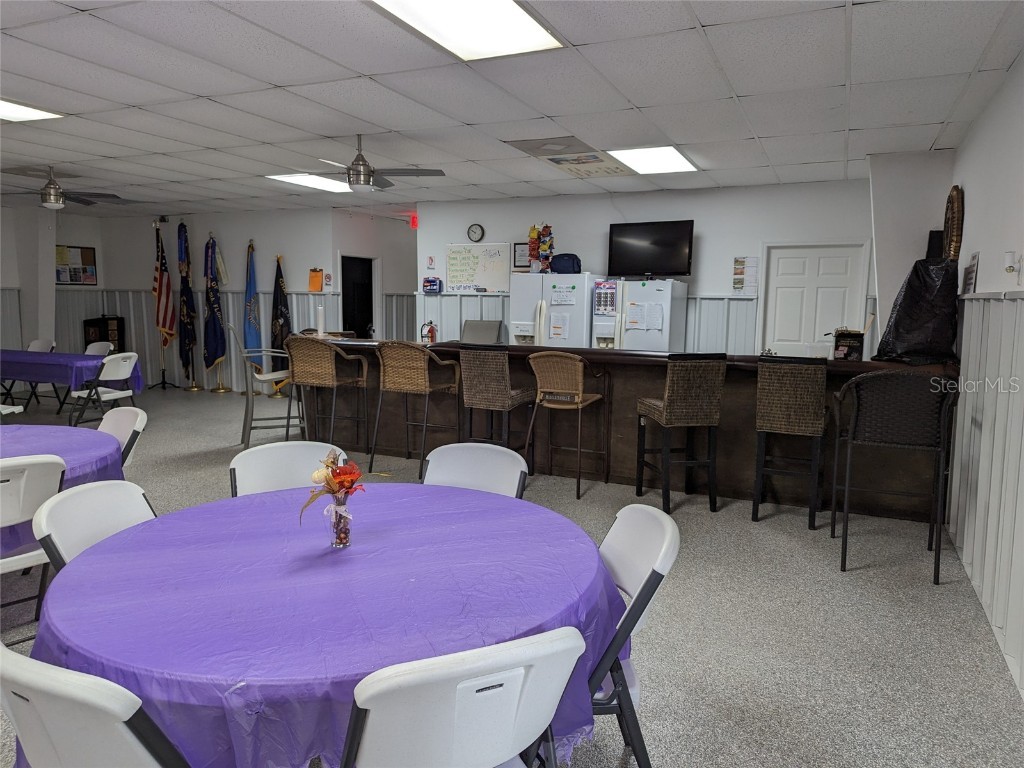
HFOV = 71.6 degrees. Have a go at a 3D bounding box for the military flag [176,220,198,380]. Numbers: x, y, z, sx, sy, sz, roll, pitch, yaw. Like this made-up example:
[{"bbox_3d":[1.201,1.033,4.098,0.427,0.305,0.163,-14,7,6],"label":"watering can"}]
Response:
[{"bbox_3d":[-4.872,-1.239,10.661,0.240,2.330,0.200,4,8,24],"label":"military flag"}]

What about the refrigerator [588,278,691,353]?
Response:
[{"bbox_3d":[1.361,-0.271,7.622,0.820,1.650,0.840,4,8,24],"label":"refrigerator"}]

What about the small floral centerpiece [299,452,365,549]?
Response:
[{"bbox_3d":[-0.523,0.331,2.069,0.170,0.280,0.130,1,7,0],"label":"small floral centerpiece"}]

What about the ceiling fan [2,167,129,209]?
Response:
[{"bbox_3d":[-4.515,-1.921,6.978,1.300,0.420,1.300,4,8,24],"label":"ceiling fan"}]

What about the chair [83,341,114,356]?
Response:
[{"bbox_3d":[-5.058,-0.051,8.371,0.470,0.850,0.530,4,8,24],"label":"chair"}]

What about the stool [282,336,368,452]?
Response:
[{"bbox_3d":[-1.625,0.125,6.277,0.560,1.100,0.610,3,7,19],"label":"stool"}]

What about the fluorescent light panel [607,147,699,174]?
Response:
[{"bbox_3d":[1.264,-1.985,6.290,0.580,0.070,1.200,4,8,24],"label":"fluorescent light panel"}]

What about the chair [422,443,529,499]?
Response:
[{"bbox_3d":[-0.242,0.707,2.815,0.470,0.840,0.520,3,7,18],"label":"chair"}]

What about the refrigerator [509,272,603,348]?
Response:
[{"bbox_3d":[0.505,-0.371,8.061,0.880,1.720,0.810,4,8,24],"label":"refrigerator"}]

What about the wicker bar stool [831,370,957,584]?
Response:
[{"bbox_3d":[2.115,0.450,3.995,0.600,1.122,0.640,4,8,22],"label":"wicker bar stool"}]

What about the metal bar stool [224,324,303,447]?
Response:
[{"bbox_3d":[-2.326,0.016,6.765,0.680,1.180,0.570,-3,8,-26],"label":"metal bar stool"}]

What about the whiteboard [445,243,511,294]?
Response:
[{"bbox_3d":[-0.443,-1.456,8.917,0.905,0.605,0.030,4,8,24],"label":"whiteboard"}]

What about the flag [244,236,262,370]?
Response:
[{"bbox_3d":[-3.723,-1.097,10.227,0.220,1.906,0.170,4,8,24],"label":"flag"}]

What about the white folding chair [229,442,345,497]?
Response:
[{"bbox_3d":[-0.850,0.680,2.816,0.470,0.850,0.530,-2,7,-23],"label":"white folding chair"}]

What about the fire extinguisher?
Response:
[{"bbox_3d":[-1.088,-0.575,9.259,0.200,0.510,0.170,4,8,24],"label":"fire extinguisher"}]

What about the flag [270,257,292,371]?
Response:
[{"bbox_3d":[-3.257,-0.900,10.035,0.270,1.832,0.190,4,8,24],"label":"flag"}]

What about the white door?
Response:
[{"bbox_3d":[3.116,-0.436,7.481,0.980,2.057,0.100,4,8,24],"label":"white door"}]

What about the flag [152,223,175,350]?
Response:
[{"bbox_3d":[-5.337,-1.485,10.905,0.300,1.918,0.210,4,8,24],"label":"flag"}]

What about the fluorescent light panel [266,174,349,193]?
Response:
[{"bbox_3d":[-2.053,-2.212,7.795,0.580,0.070,1.200,4,8,24],"label":"fluorescent light panel"}]

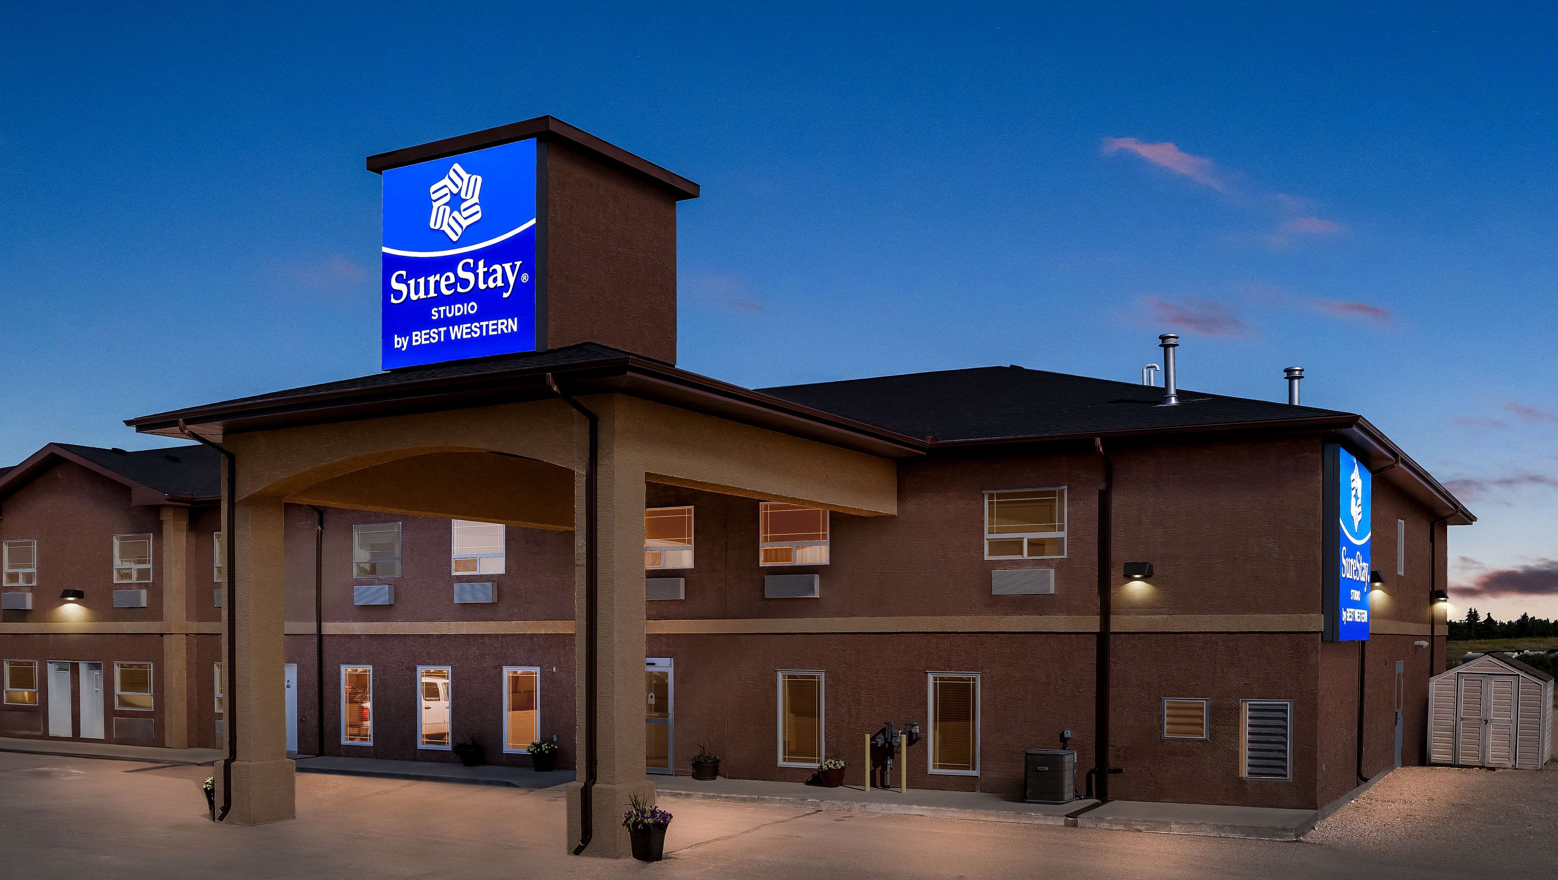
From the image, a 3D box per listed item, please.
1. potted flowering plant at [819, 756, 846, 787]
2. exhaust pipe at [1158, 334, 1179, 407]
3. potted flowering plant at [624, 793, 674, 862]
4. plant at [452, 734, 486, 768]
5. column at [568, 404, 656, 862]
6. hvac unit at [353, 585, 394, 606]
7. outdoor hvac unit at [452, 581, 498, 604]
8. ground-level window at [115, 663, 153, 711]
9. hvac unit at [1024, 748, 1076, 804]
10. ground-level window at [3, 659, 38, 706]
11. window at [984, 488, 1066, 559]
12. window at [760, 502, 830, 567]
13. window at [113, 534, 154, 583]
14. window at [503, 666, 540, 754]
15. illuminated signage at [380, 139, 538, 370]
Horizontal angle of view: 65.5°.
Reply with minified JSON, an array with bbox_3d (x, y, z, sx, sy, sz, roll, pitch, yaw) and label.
[{"bbox_3d":[0.942,5.840,21.300,0.480,0.540,0.480,0,-5,0],"label":"potted flowering plant"},{"bbox_3d":[6.922,-1.232,21.500,0.360,1.290,0.360,-2,-4,26],"label":"exhaust pipe"},{"bbox_3d":[-1.714,5.049,15.800,0.620,0.840,0.600,-2,-4,26],"label":"potted flowering plant"},{"bbox_3d":[-6.575,6.586,25.700,0.620,0.670,0.600,0,-3,0],"label":"plant"},{"bbox_3d":[-2.157,2.310,15.600,0.780,5.700,0.780,-3,-5,30],"label":"column"},{"bbox_3d":[-9.219,3.547,27.611,1.050,0.430,0.190,-2,-5,25],"label":"hvac unit"},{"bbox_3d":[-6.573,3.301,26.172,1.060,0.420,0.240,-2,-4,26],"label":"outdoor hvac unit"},{"bbox_3d":[-16.342,6.237,30.724,1.460,1.210,0.100,-2,-4,26],"label":"ground-level window"},{"bbox_3d":[4.603,5.704,20.627,0.680,0.830,0.720,-2,-5,25],"label":"hvac unit"},{"bbox_3d":[-20.589,6.586,32.905,1.470,1.220,0.120,-2,-5,25],"label":"ground-level window"},{"bbox_3d":[4.106,1.409,20.285,1.337,1.159,0.120,-2,-5,27],"label":"window"},{"bbox_3d":[0.270,1.718,22.076,1.323,1.154,0.120,-2,-5,27],"label":"window"},{"bbox_3d":[-16.547,3.050,31.057,1.480,1.240,0.120,-2,-5,25],"label":"window"},{"bbox_3d":[-5.472,5.746,25.758,0.980,1.840,0.100,-2,-4,26],"label":"window"},{"bbox_3d":[-4.654,-2.630,17.550,2.850,2.980,0.250,-2,-5,28],"label":"illuminated signage"}]

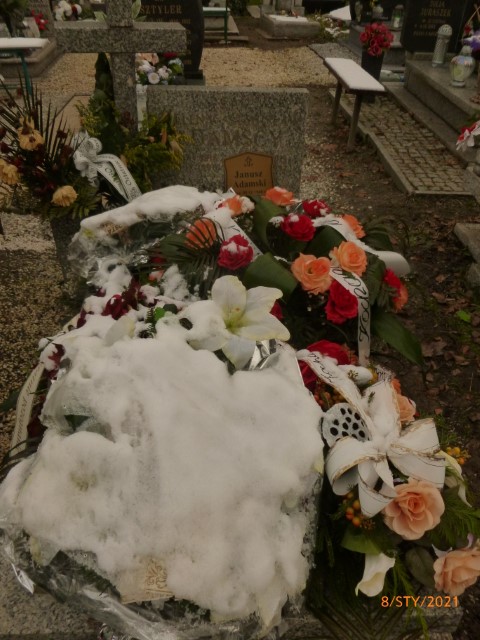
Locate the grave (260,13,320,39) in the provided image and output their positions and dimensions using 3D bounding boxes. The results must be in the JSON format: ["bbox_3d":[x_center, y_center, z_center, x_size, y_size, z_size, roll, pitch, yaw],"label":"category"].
[{"bbox_3d":[0.826,-4.754,8.300,0.760,0.270,1.200,-3,38,-4],"label":"grave"}]

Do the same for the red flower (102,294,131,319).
[{"bbox_3d":[-0.310,-0.034,1.300,0.070,0.060,0.065,6,38,8],"label":"red flower"}]

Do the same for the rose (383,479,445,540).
[{"bbox_3d":[0.339,0.370,1.010,0.115,0.100,0.110,-6,38,-8],"label":"rose"}]

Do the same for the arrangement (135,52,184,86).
[{"bbox_3d":[-0.556,-1.669,3.450,0.370,0.310,0.320,0,38,0],"label":"arrangement"}]

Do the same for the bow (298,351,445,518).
[{"bbox_3d":[0.278,0.245,1.110,0.290,0.190,0.290,0,38,0],"label":"bow"}]

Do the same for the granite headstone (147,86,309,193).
[{"bbox_3d":[-0.055,-0.786,2.447,0.700,0.570,0.080,0,37,-1],"label":"granite headstone"}]

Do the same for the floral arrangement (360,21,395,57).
[{"bbox_3d":[1.169,-2.393,4.400,0.290,0.290,0.280,0,38,0],"label":"floral arrangement"}]

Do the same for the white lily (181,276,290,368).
[{"bbox_3d":[-0.008,0.005,1.120,0.225,0.170,0.170,-6,38,-8],"label":"white lily"}]

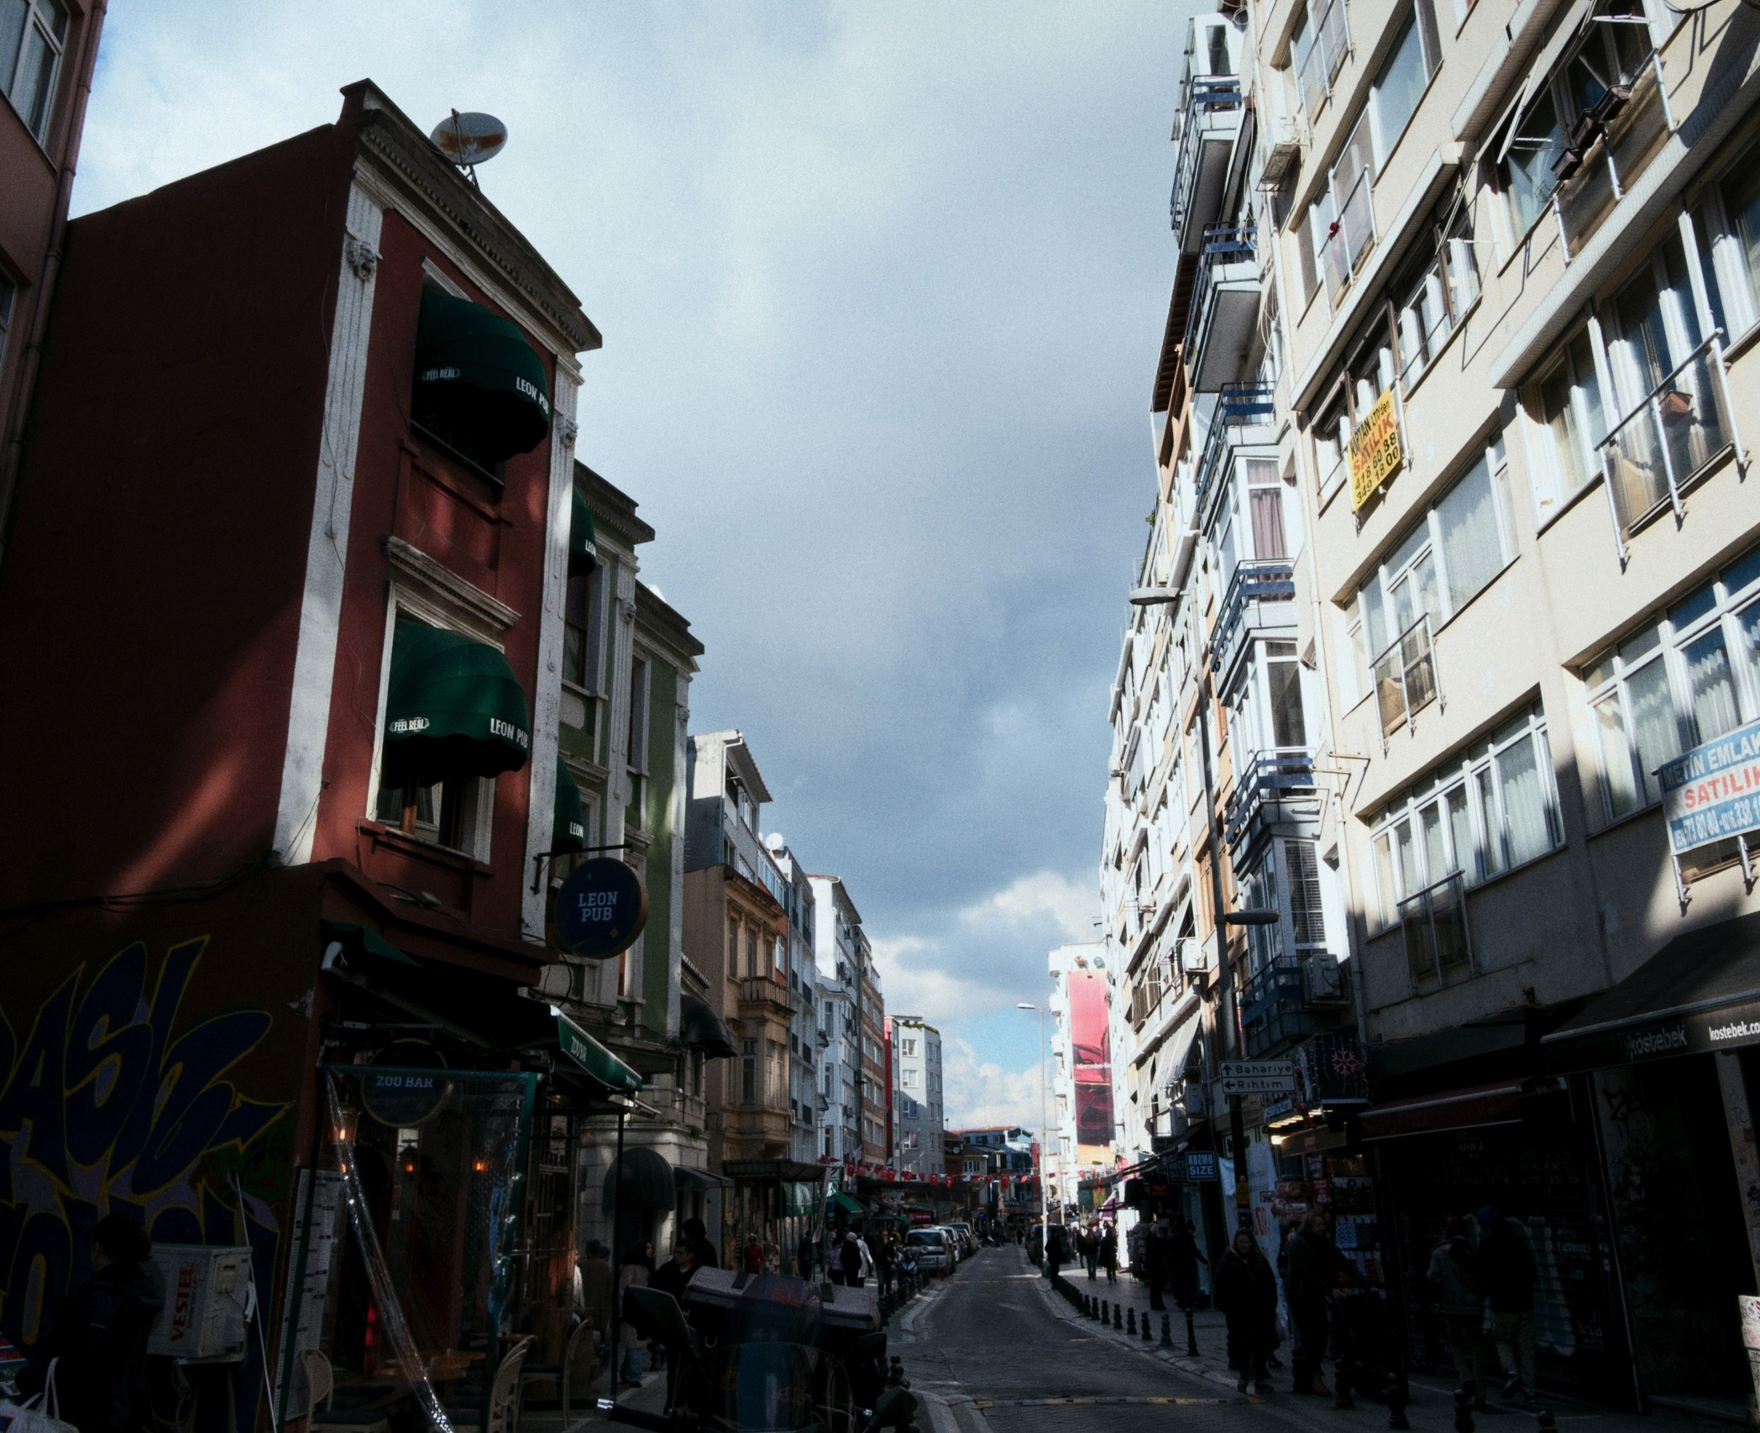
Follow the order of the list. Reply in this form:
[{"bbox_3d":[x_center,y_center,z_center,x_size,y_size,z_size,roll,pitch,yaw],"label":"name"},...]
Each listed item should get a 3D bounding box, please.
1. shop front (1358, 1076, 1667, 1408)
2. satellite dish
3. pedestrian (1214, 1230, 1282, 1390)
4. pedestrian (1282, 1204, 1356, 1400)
[{"bbox_3d":[6.241,5.543,15.233,0.800,3.000,4.800,0,-18,-3],"label":"shop front"},{"bbox_3d":[-4.073,-5.725,14.215,0.780,0.720,0.420,-2,-18,4],"label":"satellite dish"},{"bbox_3d":[3.921,6.324,15.279,0.620,1.640,0.420,-3,-18,7],"label":"pedestrian"},{"bbox_3d":[4.403,5.850,14.339,0.550,1.730,0.620,15,-24,-39],"label":"pedestrian"}]

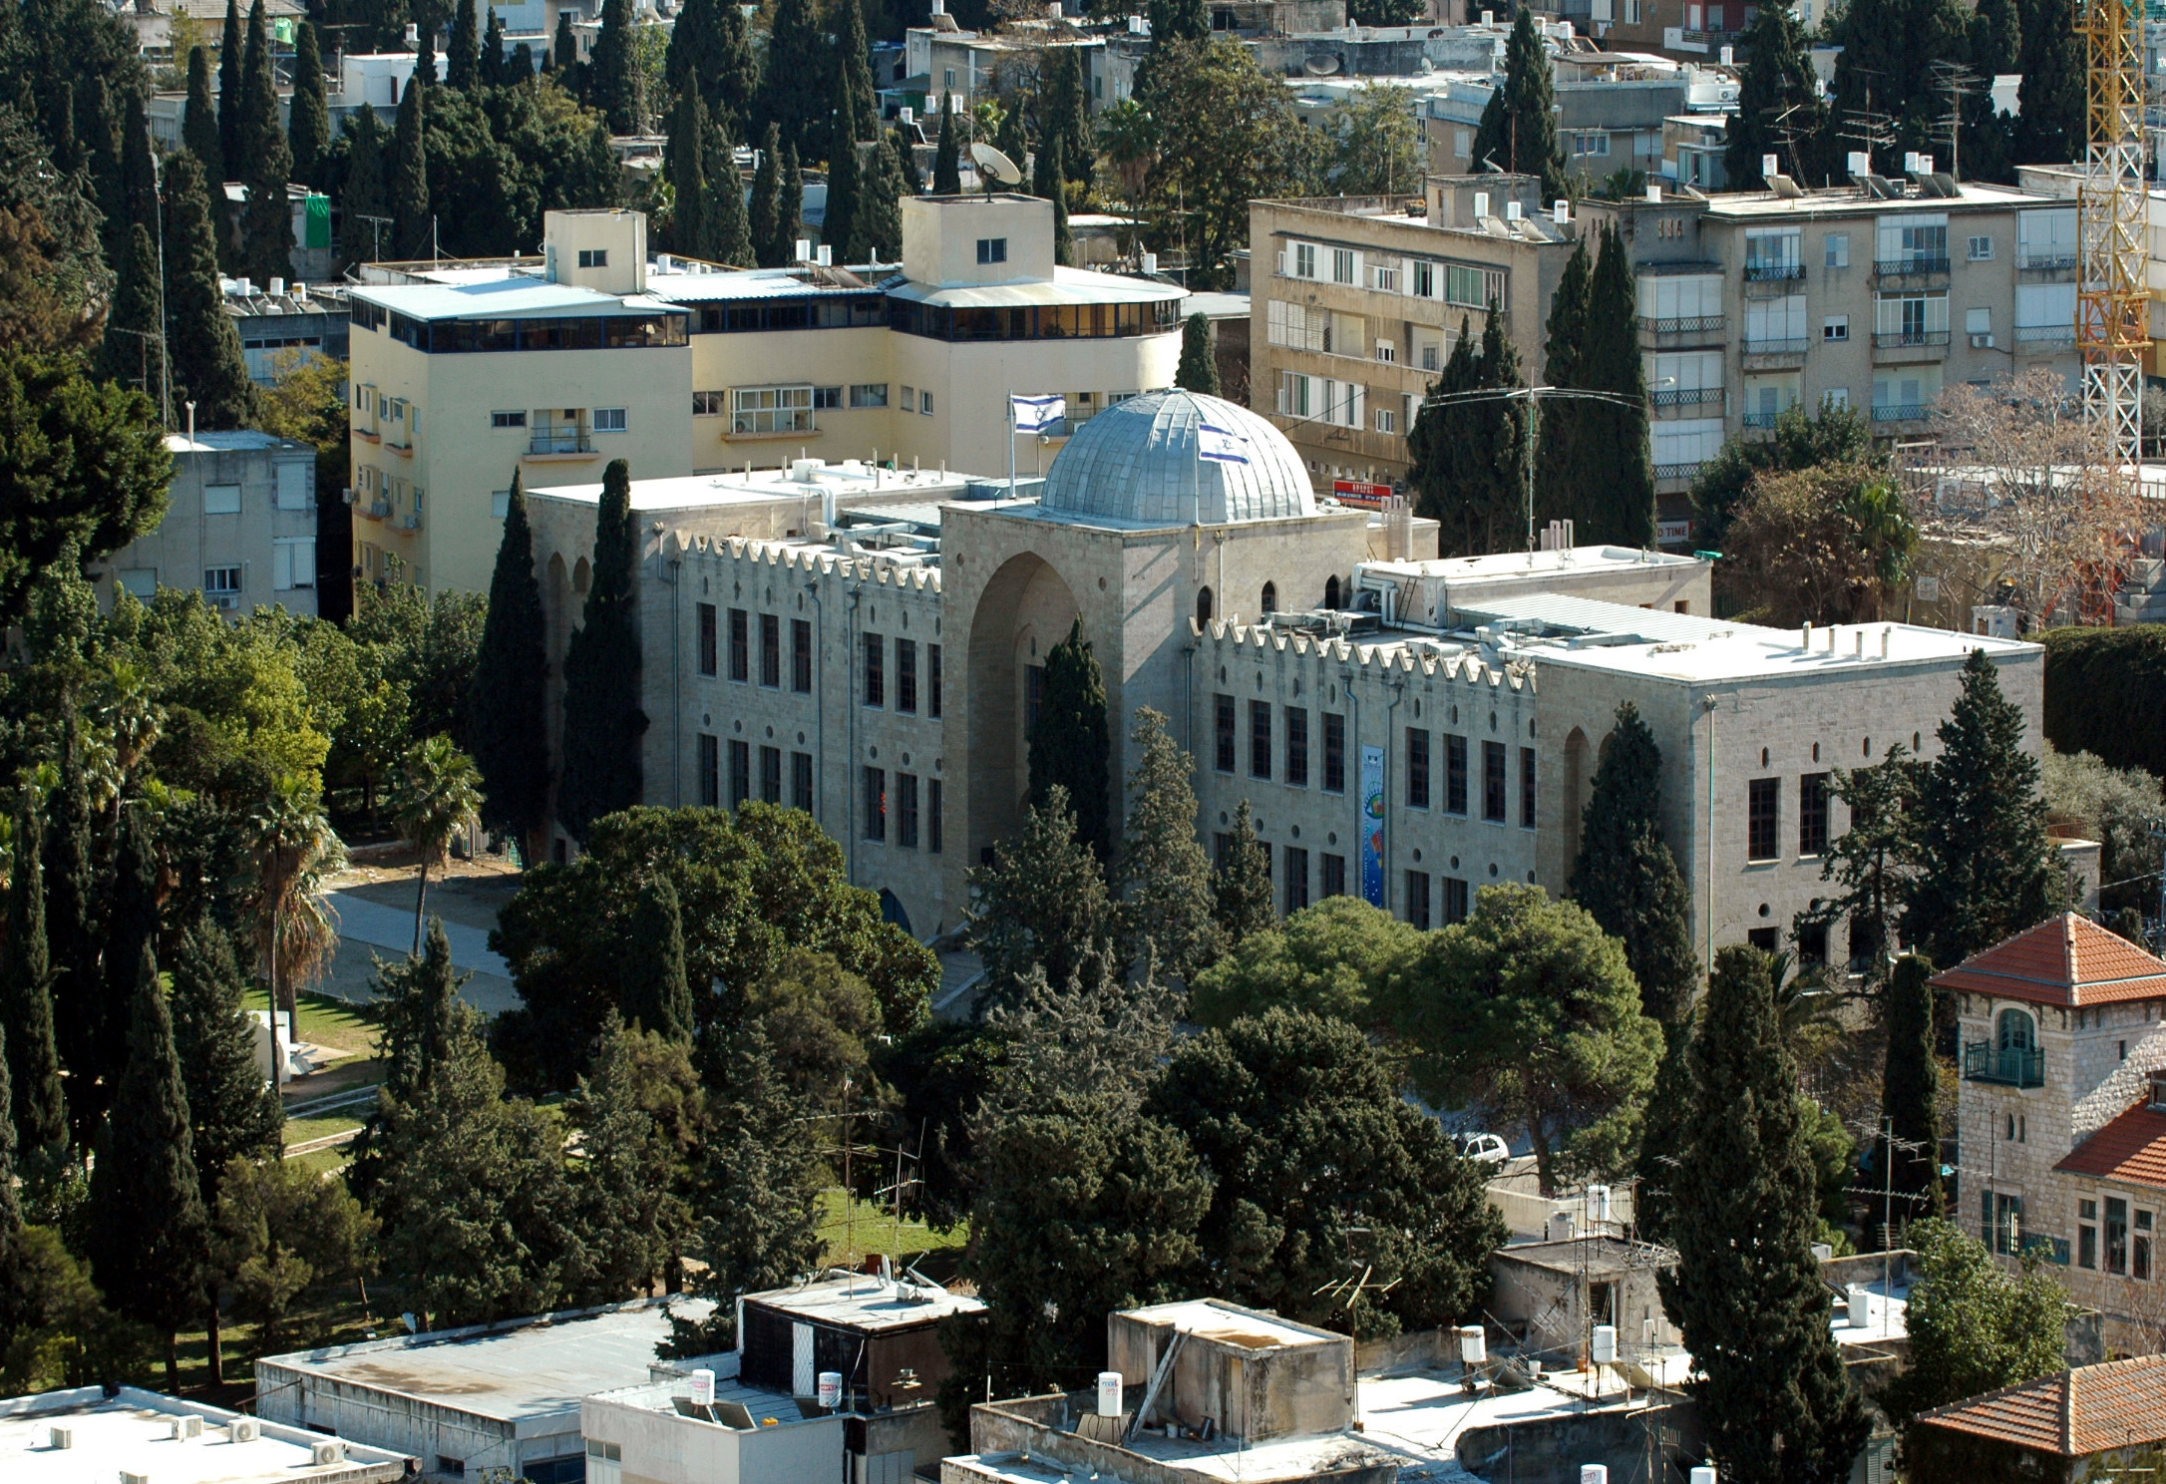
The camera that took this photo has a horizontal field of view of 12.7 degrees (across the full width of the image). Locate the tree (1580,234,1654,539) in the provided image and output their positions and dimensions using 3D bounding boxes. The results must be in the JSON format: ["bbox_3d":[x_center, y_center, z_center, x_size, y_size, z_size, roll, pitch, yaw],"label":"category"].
[{"bbox_3d":[22.750,-14.110,414.630,3.120,15.770,3.120,0,8,3],"label":"tree"}]

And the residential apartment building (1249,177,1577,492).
[{"bbox_3d":[19.270,-17.710,442.290,12.000,16.830,26.380,-4,9,-28],"label":"residential apartment building"}]

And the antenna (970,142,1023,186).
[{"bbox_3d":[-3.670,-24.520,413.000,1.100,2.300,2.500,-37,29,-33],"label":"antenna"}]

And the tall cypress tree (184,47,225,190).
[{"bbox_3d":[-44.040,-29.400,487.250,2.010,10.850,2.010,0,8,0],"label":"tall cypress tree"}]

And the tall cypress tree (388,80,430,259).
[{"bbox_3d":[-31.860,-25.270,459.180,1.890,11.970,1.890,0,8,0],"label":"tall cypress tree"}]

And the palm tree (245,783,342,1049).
[{"bbox_3d":[-28.350,6.180,349.260,3.510,10.020,3.510,0,8,0],"label":"palm tree"}]

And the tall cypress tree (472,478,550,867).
[{"bbox_3d":[-23.162,-3.039,393.089,3.200,15.800,3.200,0,8,0],"label":"tall cypress tree"}]

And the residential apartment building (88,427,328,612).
[{"bbox_3d":[-36.990,-5.870,396.300,10.200,12.500,8.500,-3,8,-18],"label":"residential apartment building"}]

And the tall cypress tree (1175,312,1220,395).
[{"bbox_3d":[4.830,-13.870,411.400,2.070,8.680,2.070,0,8,0],"label":"tall cypress tree"}]

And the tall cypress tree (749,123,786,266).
[{"bbox_3d":[-14.661,-22.798,452.827,2.000,12.000,2.000,0,8,0],"label":"tall cypress tree"}]

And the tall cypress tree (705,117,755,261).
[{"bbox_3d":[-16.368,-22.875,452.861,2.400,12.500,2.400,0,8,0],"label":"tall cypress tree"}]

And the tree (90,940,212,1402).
[{"bbox_3d":[-28.150,12.850,293.110,3.580,13.940,3.580,0,8,0],"label":"tree"}]

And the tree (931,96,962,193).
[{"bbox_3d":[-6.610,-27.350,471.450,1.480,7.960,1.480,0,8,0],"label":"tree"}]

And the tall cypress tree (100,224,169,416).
[{"bbox_3d":[-46.330,-17.880,473.990,3.400,14.690,3.400,-1,8,-6],"label":"tall cypress tree"}]

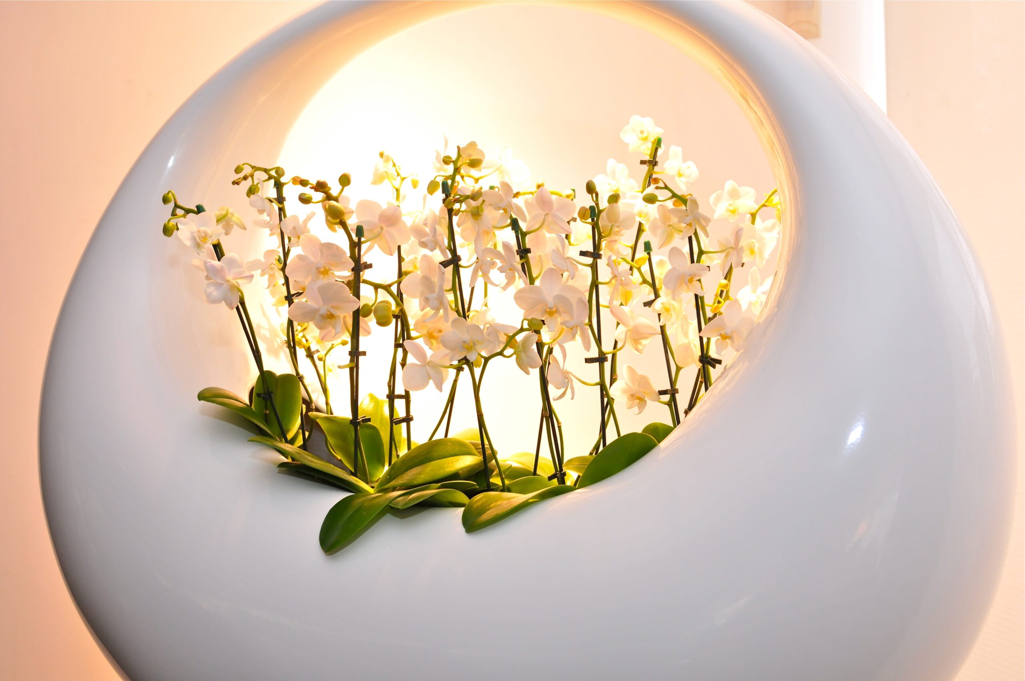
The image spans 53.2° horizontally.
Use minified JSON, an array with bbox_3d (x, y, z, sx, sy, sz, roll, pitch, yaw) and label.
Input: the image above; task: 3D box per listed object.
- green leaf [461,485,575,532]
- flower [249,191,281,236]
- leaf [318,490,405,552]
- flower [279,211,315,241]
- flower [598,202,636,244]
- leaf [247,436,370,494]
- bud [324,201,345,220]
[{"bbox_3d":[0.007,0.162,0.990,0.118,0.028,0.042,-20,35,-19],"label":"green leaf"},{"bbox_3d":[-0.254,-0.130,1.050,0.028,0.044,0.045,-7,-5,30],"label":"flower"},{"bbox_3d":[-0.136,0.164,0.930,0.040,0.025,0.108,0,21,37],"label":"leaf"},{"bbox_3d":[-0.244,-0.128,1.160,0.044,0.040,0.026,-3,7,-14],"label":"flower"},{"bbox_3d":[0.105,-0.119,1.030,0.042,0.042,0.026,0,0,24],"label":"flower"},{"bbox_3d":[-0.205,0.126,1.040,0.137,0.022,0.042,22,31,13],"label":"leaf"},{"bbox_3d":[-0.184,-0.135,1.060,0.018,0.021,0.018,-36,12,-8],"label":"bud"}]

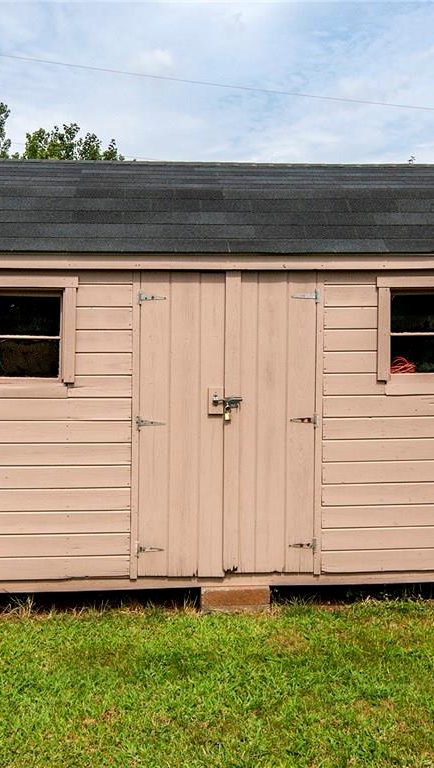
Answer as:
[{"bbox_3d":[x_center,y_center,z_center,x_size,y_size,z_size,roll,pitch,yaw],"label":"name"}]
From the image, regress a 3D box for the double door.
[{"bbox_3d":[0.059,0.234,4.850,1.050,1.790,0.060,0,1,-4],"label":"double door"}]

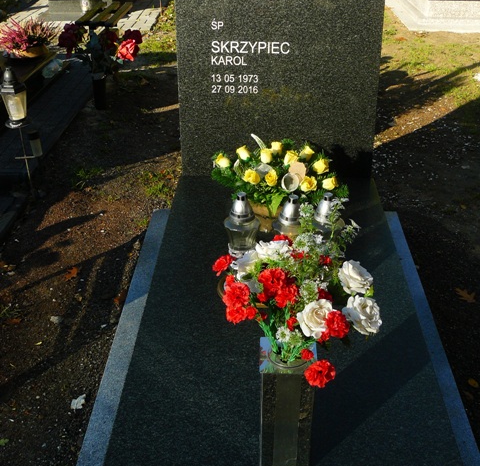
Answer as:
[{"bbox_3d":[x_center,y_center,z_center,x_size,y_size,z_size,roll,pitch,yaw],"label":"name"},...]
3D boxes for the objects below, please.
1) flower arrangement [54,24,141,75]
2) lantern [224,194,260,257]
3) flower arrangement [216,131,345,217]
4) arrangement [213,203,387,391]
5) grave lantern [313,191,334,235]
[{"bbox_3d":[-0.935,-1.230,4.420,0.530,0.320,0.400,1,28,2],"label":"flower arrangement"},{"bbox_3d":[0.008,-0.028,2.277,0.122,0.233,0.122,1,28,2],"label":"lantern"},{"bbox_3d":[0.149,-0.217,2.440,0.500,0.270,0.310,1,28,2],"label":"flower arrangement"},{"bbox_3d":[0.119,0.127,1.380,0.350,0.320,0.310,1,28,2],"label":"arrangement"},{"bbox_3d":[0.303,-0.030,2.275,0.122,0.230,0.122,1,28,2],"label":"grave lantern"}]

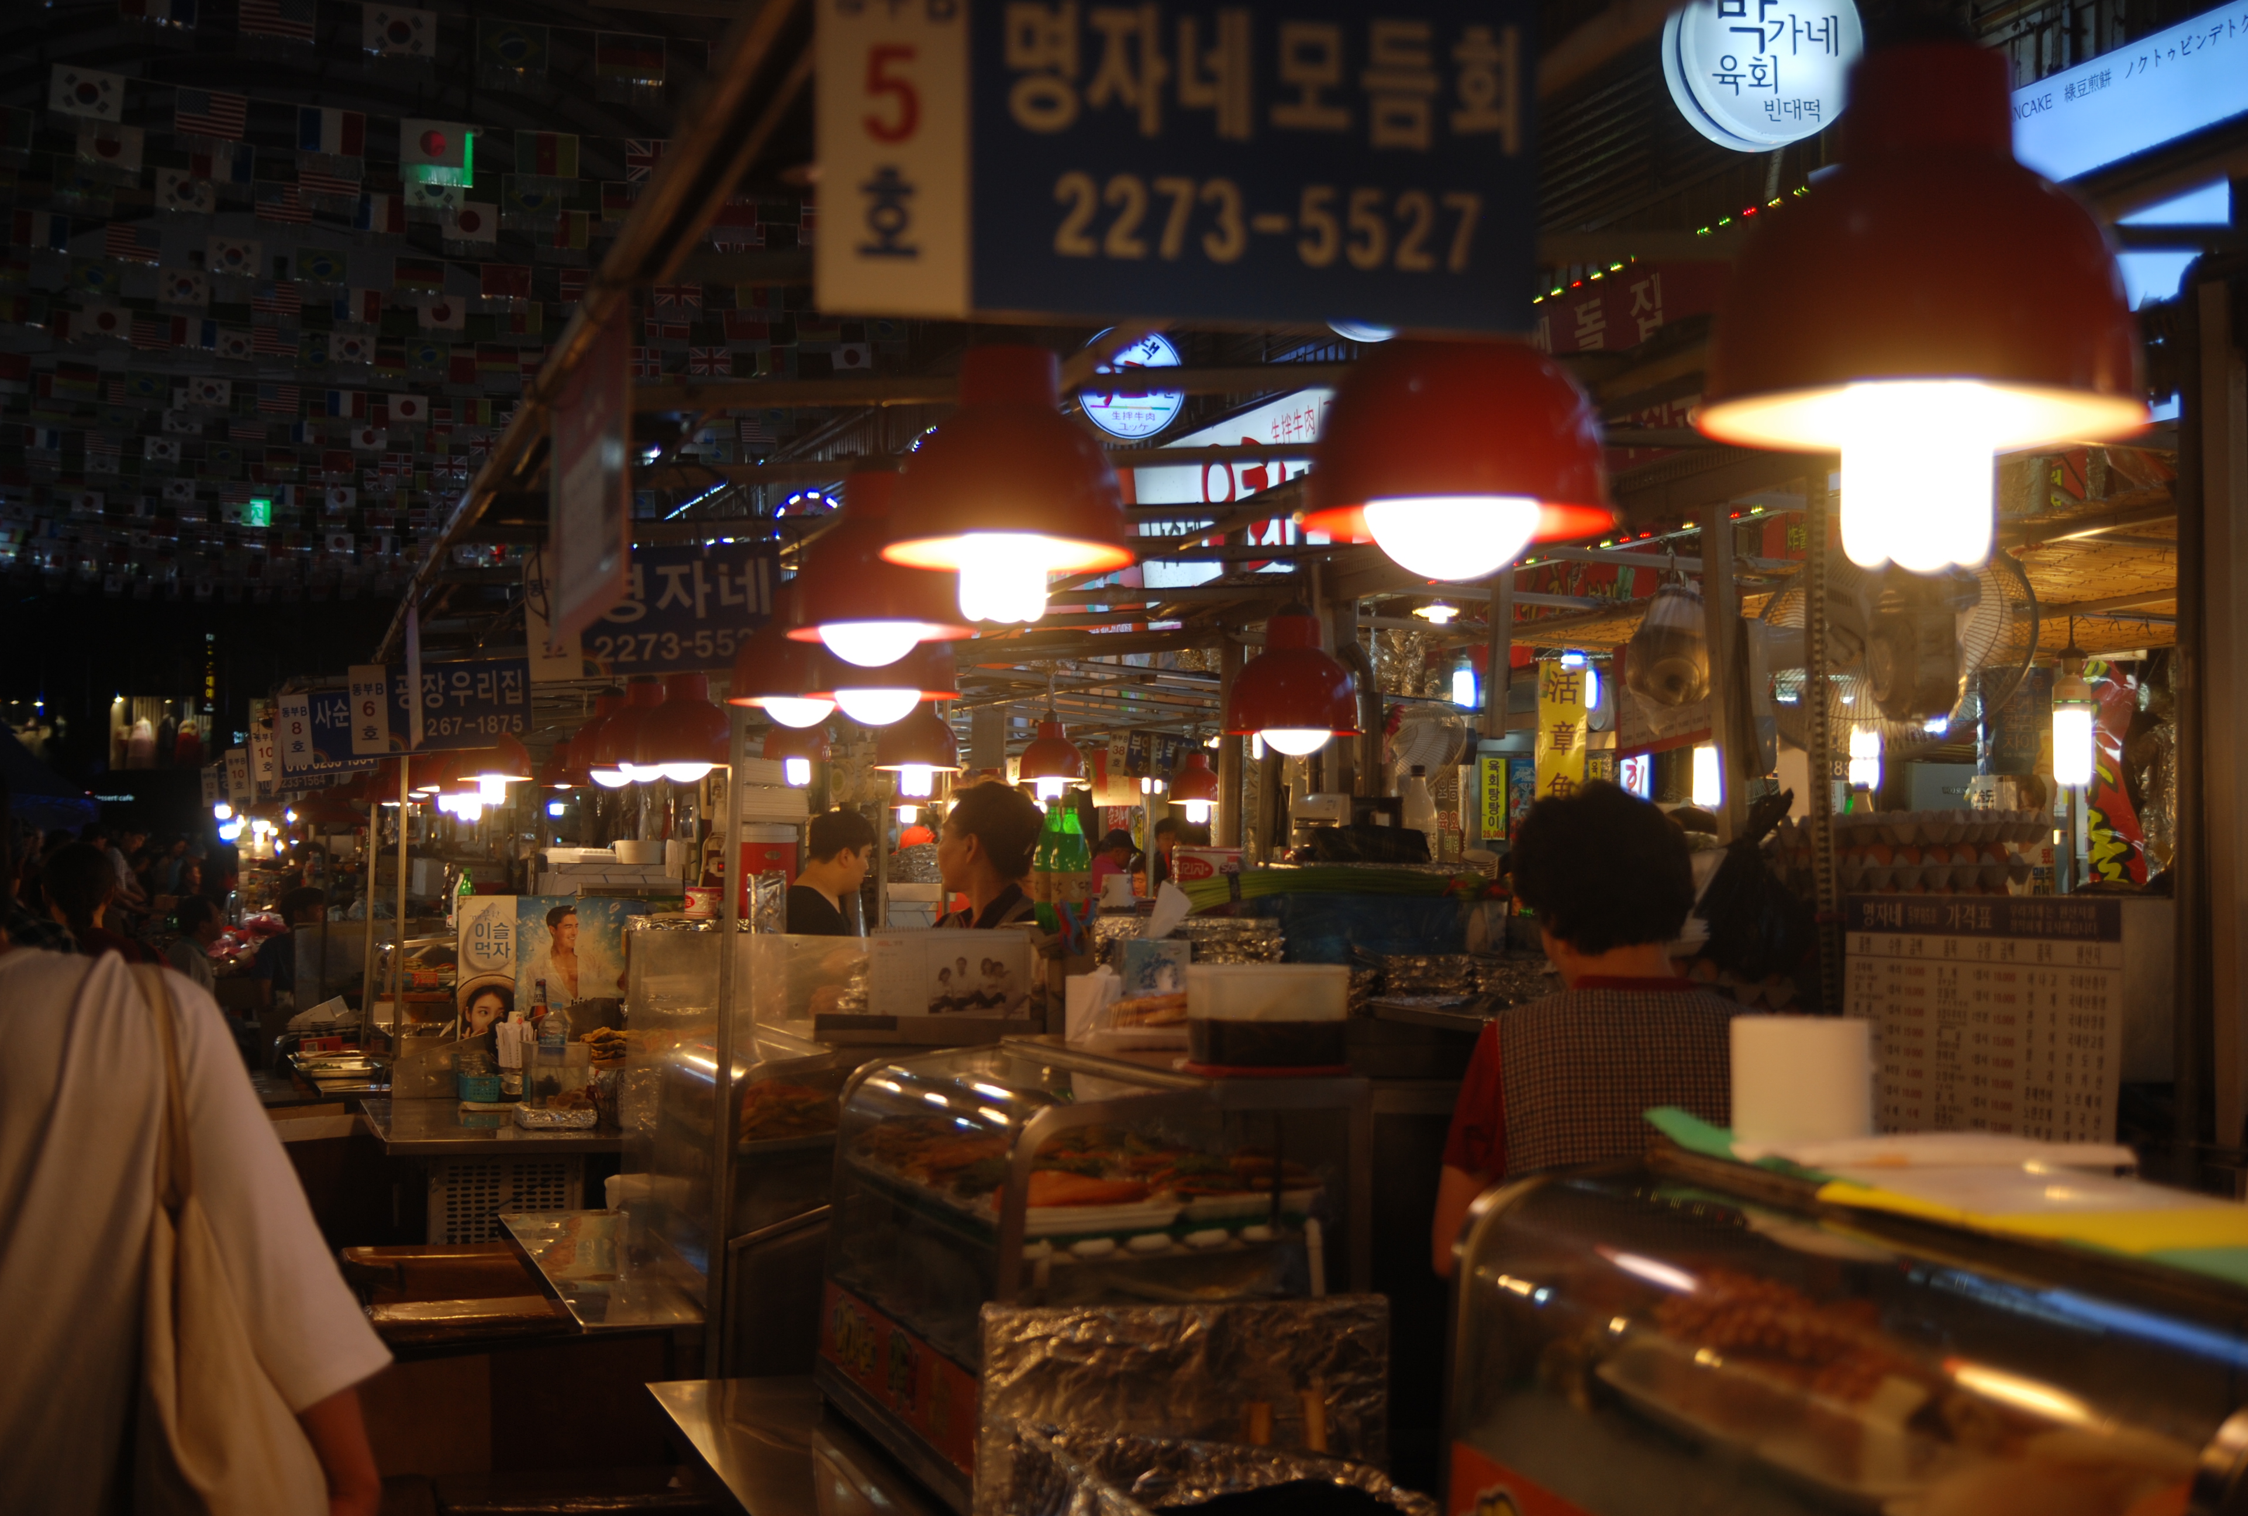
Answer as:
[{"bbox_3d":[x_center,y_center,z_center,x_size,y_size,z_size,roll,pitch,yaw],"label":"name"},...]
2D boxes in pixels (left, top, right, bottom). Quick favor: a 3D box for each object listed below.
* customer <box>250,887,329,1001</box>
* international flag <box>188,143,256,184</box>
[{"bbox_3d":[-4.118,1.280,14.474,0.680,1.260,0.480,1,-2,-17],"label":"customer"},{"bbox_3d":[-4.423,-2.913,14.200,0.320,0.205,0.020,2,-3,-17],"label":"international flag"}]

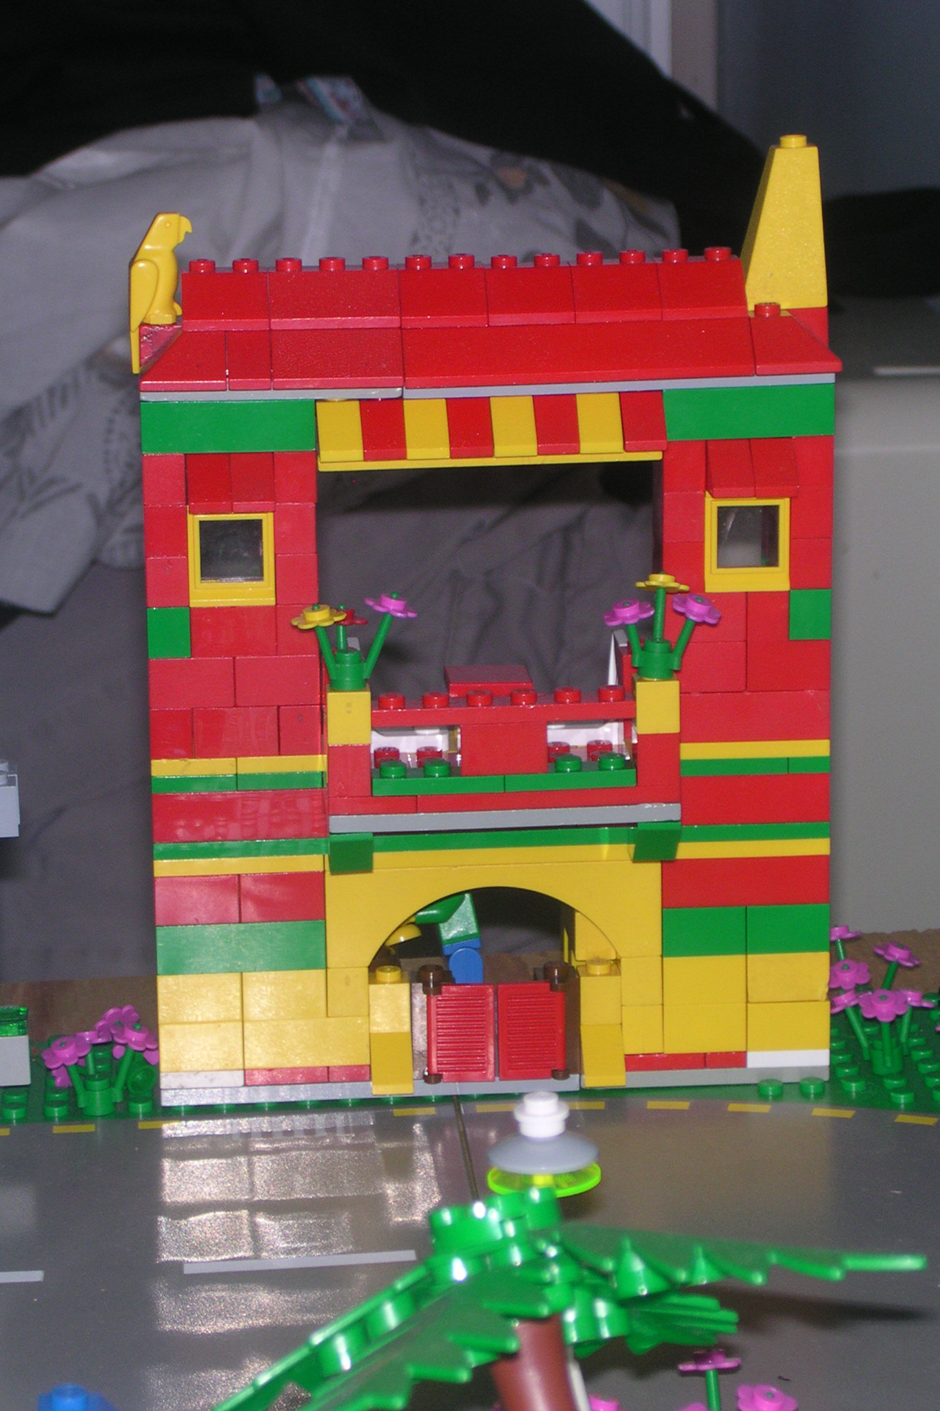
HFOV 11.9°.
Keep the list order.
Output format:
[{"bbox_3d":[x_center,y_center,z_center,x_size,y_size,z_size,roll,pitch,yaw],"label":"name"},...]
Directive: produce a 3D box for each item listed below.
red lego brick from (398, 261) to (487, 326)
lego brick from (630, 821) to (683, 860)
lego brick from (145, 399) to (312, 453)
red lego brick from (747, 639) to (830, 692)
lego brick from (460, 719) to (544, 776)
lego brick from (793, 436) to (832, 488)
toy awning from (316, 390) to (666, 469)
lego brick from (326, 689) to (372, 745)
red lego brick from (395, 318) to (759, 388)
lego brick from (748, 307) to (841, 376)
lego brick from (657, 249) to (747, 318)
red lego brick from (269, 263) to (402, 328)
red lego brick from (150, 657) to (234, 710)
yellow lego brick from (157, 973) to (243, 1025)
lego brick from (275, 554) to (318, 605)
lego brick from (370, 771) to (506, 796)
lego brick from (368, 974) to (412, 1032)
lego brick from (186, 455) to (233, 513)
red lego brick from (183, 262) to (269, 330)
[{"bbox_3d":[-0.005,-0.077,0.836,0.016,0.011,0.016,-2,13,-5],"label":"red lego brick"},{"bbox_3d":[0.034,0.025,0.839,0.008,0.010,0.016,-2,12,-5],"label":"lego brick"},{"bbox_3d":[-0.045,-0.052,0.836,0.032,0.010,0.009,-2,12,-5],"label":"lego brick"},{"bbox_3d":[0.060,-0.008,0.853,0.016,0.010,0.008,-2,12,-5],"label":"red lego brick"},{"bbox_3d":[0.006,0.007,0.829,0.016,0.010,0.008,-2,12,-5],"label":"lego brick"},{"bbox_3d":[0.063,-0.046,0.845,0.008,0.010,0.009,-2,12,-5],"label":"lego brick"},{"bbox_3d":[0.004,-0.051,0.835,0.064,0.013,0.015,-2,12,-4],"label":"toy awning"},{"bbox_3d":[-0.022,0.001,0.825,0.008,0.010,0.008,-2,12,-5],"label":"lego brick"},{"bbox_3d":[0.019,-0.066,0.833,0.064,0.010,0.016,-2,13,-5],"label":"red lego brick"},{"bbox_3d":[0.059,-0.068,0.836,0.016,0.011,0.016,-2,13,-5],"label":"lego brick"},{"bbox_3d":[0.042,-0.078,0.844,0.016,0.011,0.016,-2,12,-5],"label":"lego brick"},{"bbox_3d":[-0.025,-0.076,0.836,0.024,0.011,0.016,-2,12,-4],"label":"red lego brick"},{"bbox_3d":[-0.052,-0.005,0.845,0.016,0.010,0.009,-2,12,-5],"label":"red lego brick"},{"bbox_3d":[-0.051,0.054,0.859,0.016,0.010,0.011,-2,12,-4],"label":"yellow lego brick"},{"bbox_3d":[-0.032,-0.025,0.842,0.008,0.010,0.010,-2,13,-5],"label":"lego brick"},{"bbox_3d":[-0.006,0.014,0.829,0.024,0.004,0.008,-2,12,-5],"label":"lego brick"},{"bbox_3d":[-0.015,0.057,0.860,0.008,0.010,0.008,-2,12,-5],"label":"lego brick"},{"bbox_3d":[-0.048,-0.042,0.833,0.008,0.010,0.016,-2,12,-5],"label":"lego brick"},{"bbox_3d":[-0.045,-0.076,0.833,0.016,0.011,0.016,-2,13,-5],"label":"red lego brick"}]

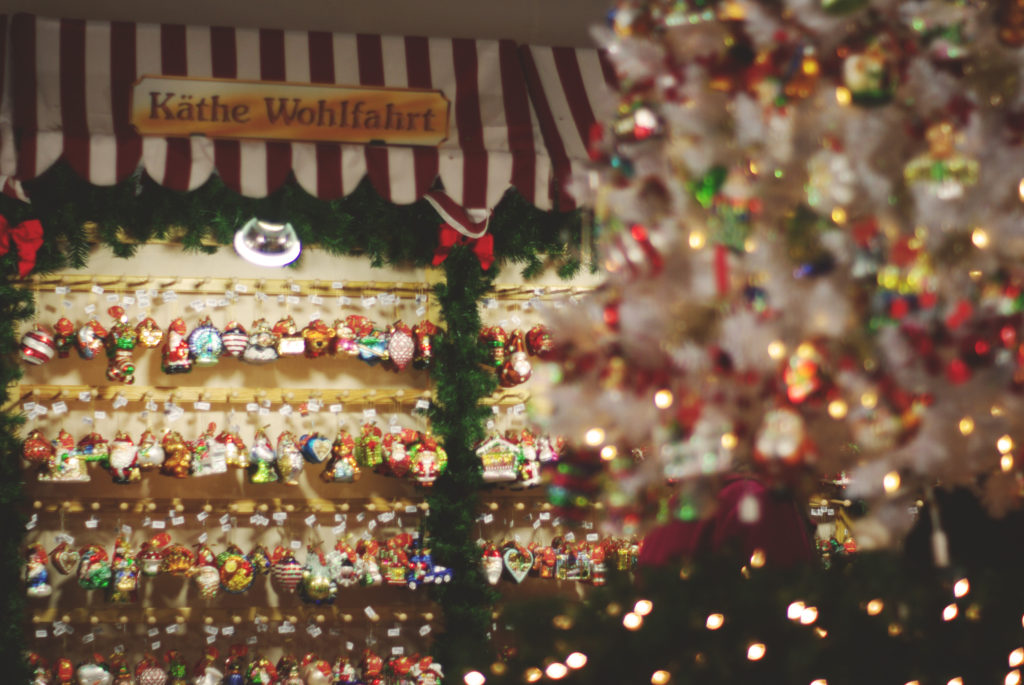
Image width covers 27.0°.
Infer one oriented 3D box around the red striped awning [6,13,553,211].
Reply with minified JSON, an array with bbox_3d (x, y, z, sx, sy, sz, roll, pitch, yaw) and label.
[{"bbox_3d":[-0.464,-0.467,4.280,1.055,0.404,0.260,1,-5,-11],"label":"red striped awning"}]

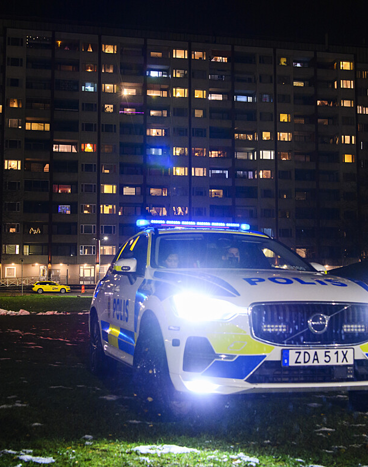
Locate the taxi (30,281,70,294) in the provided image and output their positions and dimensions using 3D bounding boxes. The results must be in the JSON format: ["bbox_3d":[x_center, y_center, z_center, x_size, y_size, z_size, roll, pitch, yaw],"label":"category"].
[{"bbox_3d":[-16.527,6.771,82.600,4.780,1.500,1.840,1,-4,-12],"label":"taxi"}]

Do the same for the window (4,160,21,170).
[{"bbox_3d":[-22.320,-8.877,86.252,2.124,1.305,0.150,1,-4,-12],"label":"window"}]

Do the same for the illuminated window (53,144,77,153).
[{"bbox_3d":[-16.040,-11.443,89.276,3.219,1.200,0.150,1,-4,-12],"label":"illuminated window"}]

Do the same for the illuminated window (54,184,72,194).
[{"bbox_3d":[-16.329,-5.935,88.790,2.563,1.245,0.150,1,-4,-12],"label":"illuminated window"}]

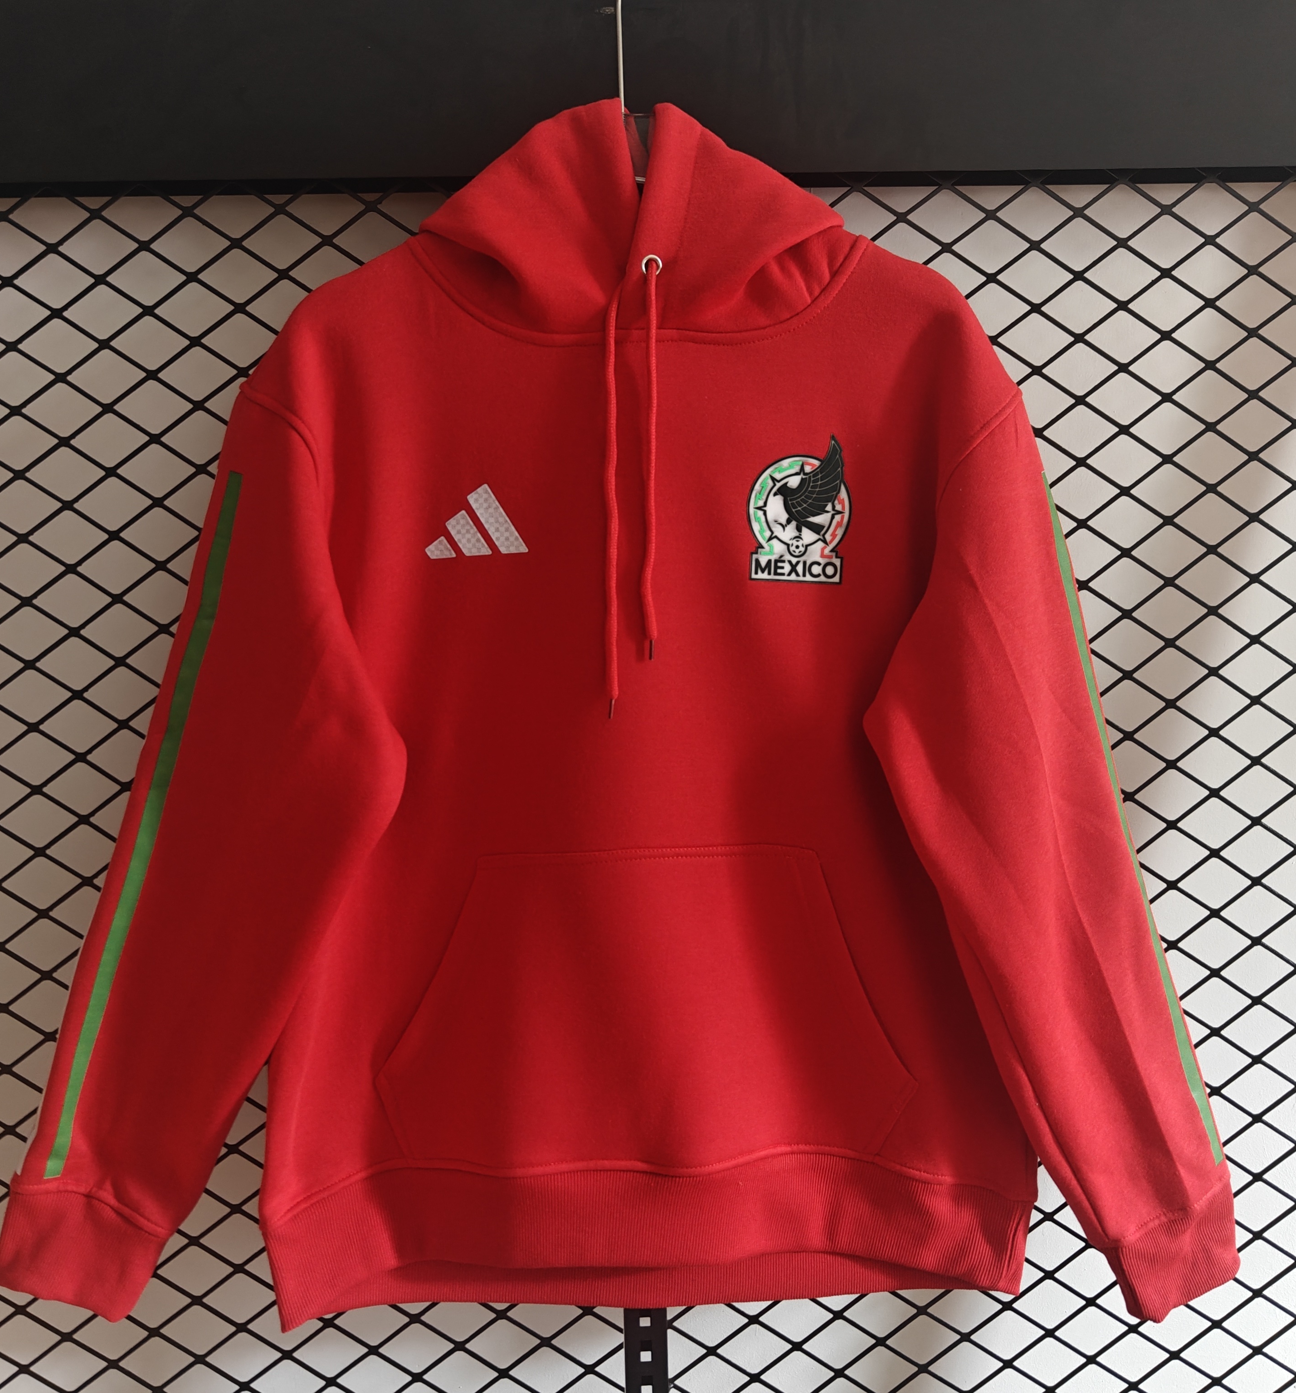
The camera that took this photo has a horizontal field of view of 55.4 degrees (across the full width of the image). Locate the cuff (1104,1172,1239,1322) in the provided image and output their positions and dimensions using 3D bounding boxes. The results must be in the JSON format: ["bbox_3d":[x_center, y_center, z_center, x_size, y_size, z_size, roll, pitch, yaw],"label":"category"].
[{"bbox_3d":[0.346,0.363,0.815,0.090,0.061,0.045,-16,3,-24],"label":"cuff"}]

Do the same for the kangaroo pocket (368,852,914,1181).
[{"bbox_3d":[-0.002,0.197,0.790,0.343,0.205,0.045,-1,3,-2],"label":"kangaroo pocket"}]

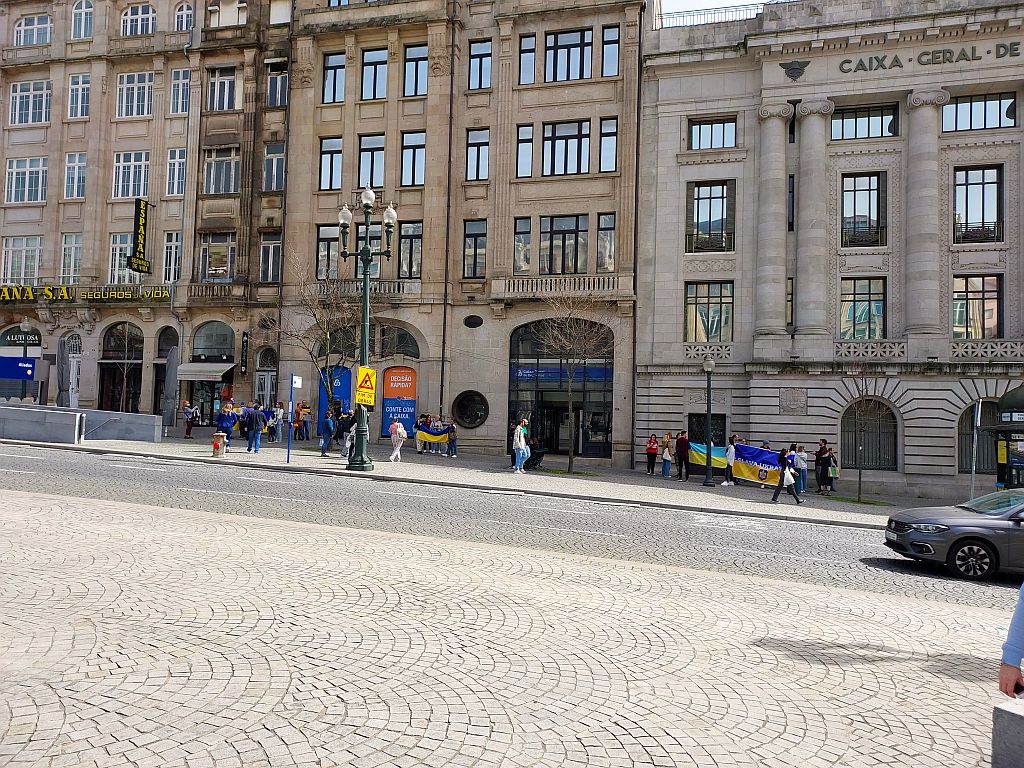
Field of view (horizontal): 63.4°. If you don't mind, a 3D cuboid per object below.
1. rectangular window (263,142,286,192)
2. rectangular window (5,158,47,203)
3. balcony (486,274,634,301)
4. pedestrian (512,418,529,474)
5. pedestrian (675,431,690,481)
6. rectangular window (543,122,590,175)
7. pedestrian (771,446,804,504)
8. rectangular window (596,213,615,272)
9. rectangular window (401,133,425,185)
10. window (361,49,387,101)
[{"bbox_3d":[-11.389,-10.397,39.829,1.121,2.364,0.200,1,-3,15],"label":"rectangular window"},{"bbox_3d":[-25.266,-10.601,43.204,2.705,2.412,0.200,1,-3,16],"label":"rectangular window"},{"bbox_3d":[2.033,-3.983,34.113,6.072,0.974,0.800,1,-3,16],"label":"balcony"},{"bbox_3d":[0.285,2.033,27.222,0.550,1.778,0.500,1,-2,14],"label":"pedestrian"},{"bbox_3d":[6.050,2.549,29.232,0.520,1.778,0.380,0,-3,36],"label":"pedestrian"},{"bbox_3d":[2.376,-10.232,36.080,2.060,2.362,0.200,1,-3,15],"label":"rectangular window"},{"bbox_3d":[7.983,2.666,24.000,0.920,1.623,0.520,1,-3,13],"label":"pedestrian"},{"bbox_3d":[3.954,-5.889,34.606,0.738,2.523,0.200,1,-3,16],"label":"rectangular window"},{"bbox_3d":[-4.707,-10.767,39.591,1.193,2.691,0.200,1,-3,16],"label":"rectangular window"},{"bbox_3d":[-6.405,-14.446,38.697,1.293,2.416,0.200,1,-3,15],"label":"window"}]

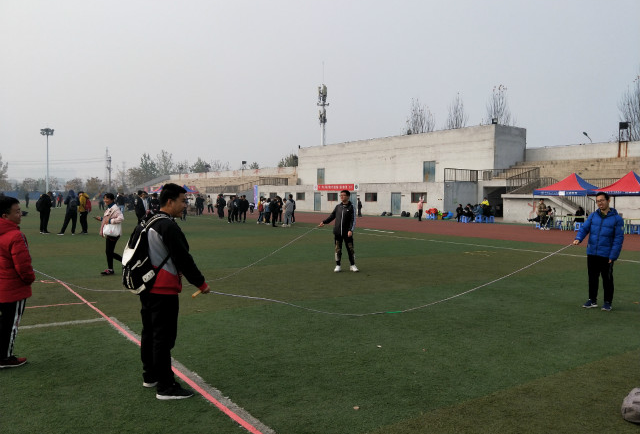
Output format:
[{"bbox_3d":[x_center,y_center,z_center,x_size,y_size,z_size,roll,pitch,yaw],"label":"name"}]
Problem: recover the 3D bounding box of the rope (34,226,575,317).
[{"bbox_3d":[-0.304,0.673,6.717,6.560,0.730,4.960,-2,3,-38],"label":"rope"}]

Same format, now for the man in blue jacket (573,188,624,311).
[{"bbox_3d":[4.186,0.508,6.911,0.470,1.760,0.600,-2,3,-40],"label":"man in blue jacket"}]

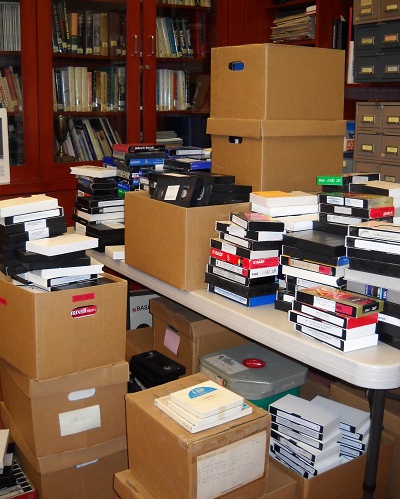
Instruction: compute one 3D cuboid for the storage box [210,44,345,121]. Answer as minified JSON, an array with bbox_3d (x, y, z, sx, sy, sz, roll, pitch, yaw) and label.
[{"bbox_3d":[0.300,-0.635,2.263,0.407,0.259,0.312,-9,16,-36],"label":"storage box"}]

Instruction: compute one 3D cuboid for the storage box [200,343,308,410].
[{"bbox_3d":[0.197,0.589,2.200,0.271,0.330,0.294,-9,16,-36],"label":"storage box"}]

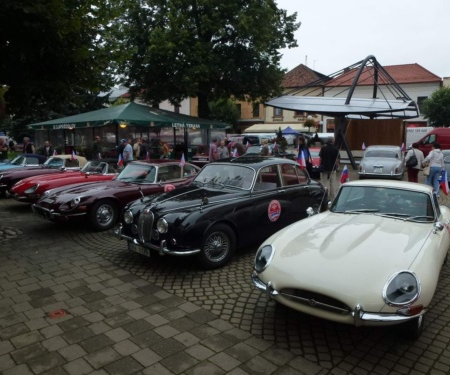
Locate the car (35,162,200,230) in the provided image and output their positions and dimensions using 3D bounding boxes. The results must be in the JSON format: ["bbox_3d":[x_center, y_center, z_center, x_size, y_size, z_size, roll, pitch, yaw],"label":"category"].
[{"bbox_3d":[-2.100,0.018,8.323,1.680,1.270,4.660,5,10,34],"label":"car"}]

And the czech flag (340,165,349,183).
[{"bbox_3d":[1.745,-0.192,5.050,0.150,0.280,0.070,2,9,20],"label":"czech flag"}]

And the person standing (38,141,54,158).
[{"bbox_3d":[-7.266,-1.013,14.291,0.520,1.720,0.320,-2,8,-9],"label":"person standing"}]

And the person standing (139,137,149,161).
[{"bbox_3d":[-3.339,-1.152,14.482,0.340,1.800,0.500,3,8,18],"label":"person standing"}]

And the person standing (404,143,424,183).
[{"bbox_3d":[5.958,-0.584,11.024,0.540,1.690,0.360,4,9,25],"label":"person standing"}]

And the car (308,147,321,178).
[{"bbox_3d":[4.218,-1.226,16.194,1.700,1.400,4.400,1,8,13],"label":"car"}]

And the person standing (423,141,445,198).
[{"bbox_3d":[6.202,-0.517,10.317,0.520,1.620,0.380,-2,8,-9],"label":"person standing"}]

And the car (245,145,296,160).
[{"bbox_3d":[1.938,-1.297,17.191,1.660,1.300,4.450,6,10,37],"label":"car"}]

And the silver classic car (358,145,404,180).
[{"bbox_3d":[6.913,-1.060,15.248,1.700,1.460,4.580,4,9,27],"label":"silver classic car"}]

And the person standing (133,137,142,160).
[{"bbox_3d":[-3.394,-0.988,13.693,0.340,1.770,0.480,4,9,30],"label":"person standing"}]

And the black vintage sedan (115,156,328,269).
[{"bbox_3d":[0.371,0.183,6.288,1.700,1.460,4.580,7,11,42],"label":"black vintage sedan"}]

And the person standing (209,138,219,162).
[{"bbox_3d":[-0.383,-0.868,12.703,0.340,1.750,0.500,-5,10,-34],"label":"person standing"}]

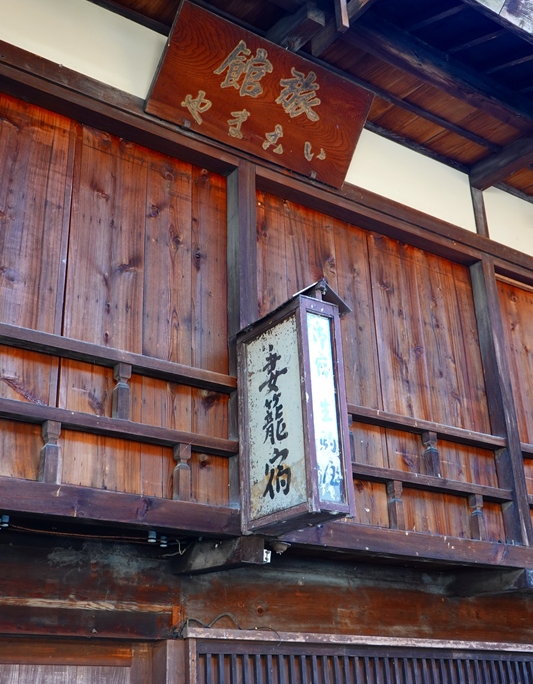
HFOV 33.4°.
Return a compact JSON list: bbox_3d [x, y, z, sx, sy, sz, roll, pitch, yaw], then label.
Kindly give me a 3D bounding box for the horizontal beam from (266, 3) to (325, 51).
[{"bbox_3d":[0.069,-1.505,4.537,0.102,0.143,0.592,14,-28,-33],"label":"horizontal beam"}]

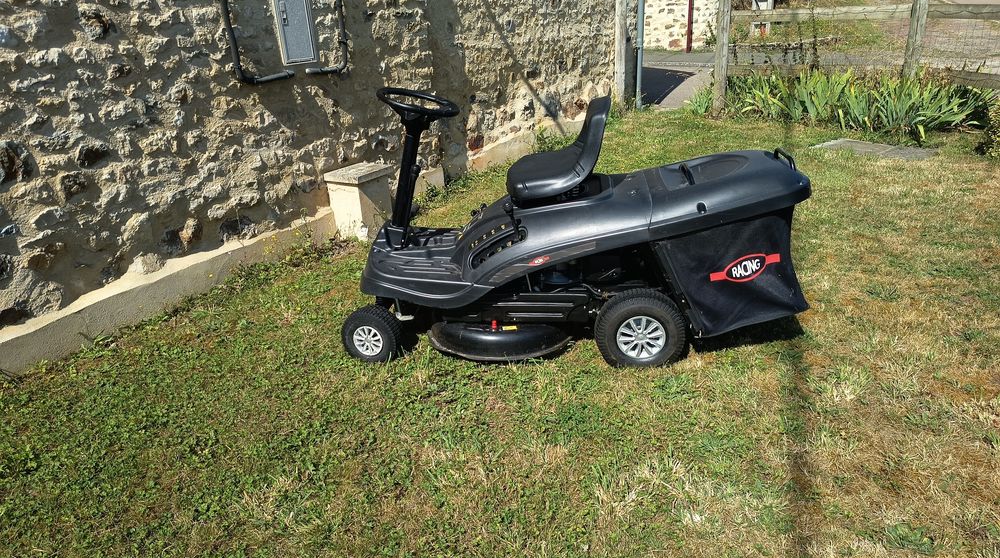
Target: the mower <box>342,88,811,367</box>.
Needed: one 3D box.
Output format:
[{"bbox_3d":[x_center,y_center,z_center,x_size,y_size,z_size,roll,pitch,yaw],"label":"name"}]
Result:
[{"bbox_3d":[0.295,-0.263,2.827,1.800,1.060,0.710,0,23,9],"label":"mower"}]

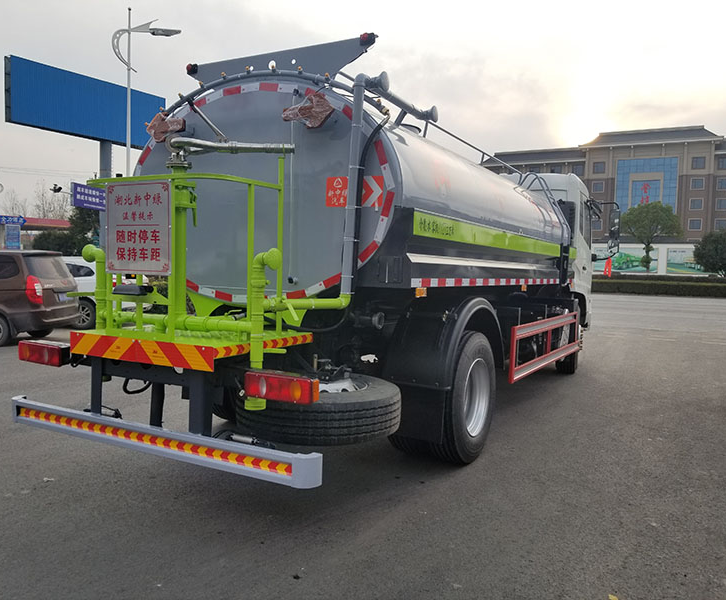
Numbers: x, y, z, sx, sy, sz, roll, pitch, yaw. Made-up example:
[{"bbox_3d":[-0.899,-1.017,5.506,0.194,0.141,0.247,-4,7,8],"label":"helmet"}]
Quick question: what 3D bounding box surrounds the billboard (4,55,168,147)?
[{"bbox_3d":[-28.376,-19.984,63.404,1.400,6.109,17.004,3,3,36],"label":"billboard"}]

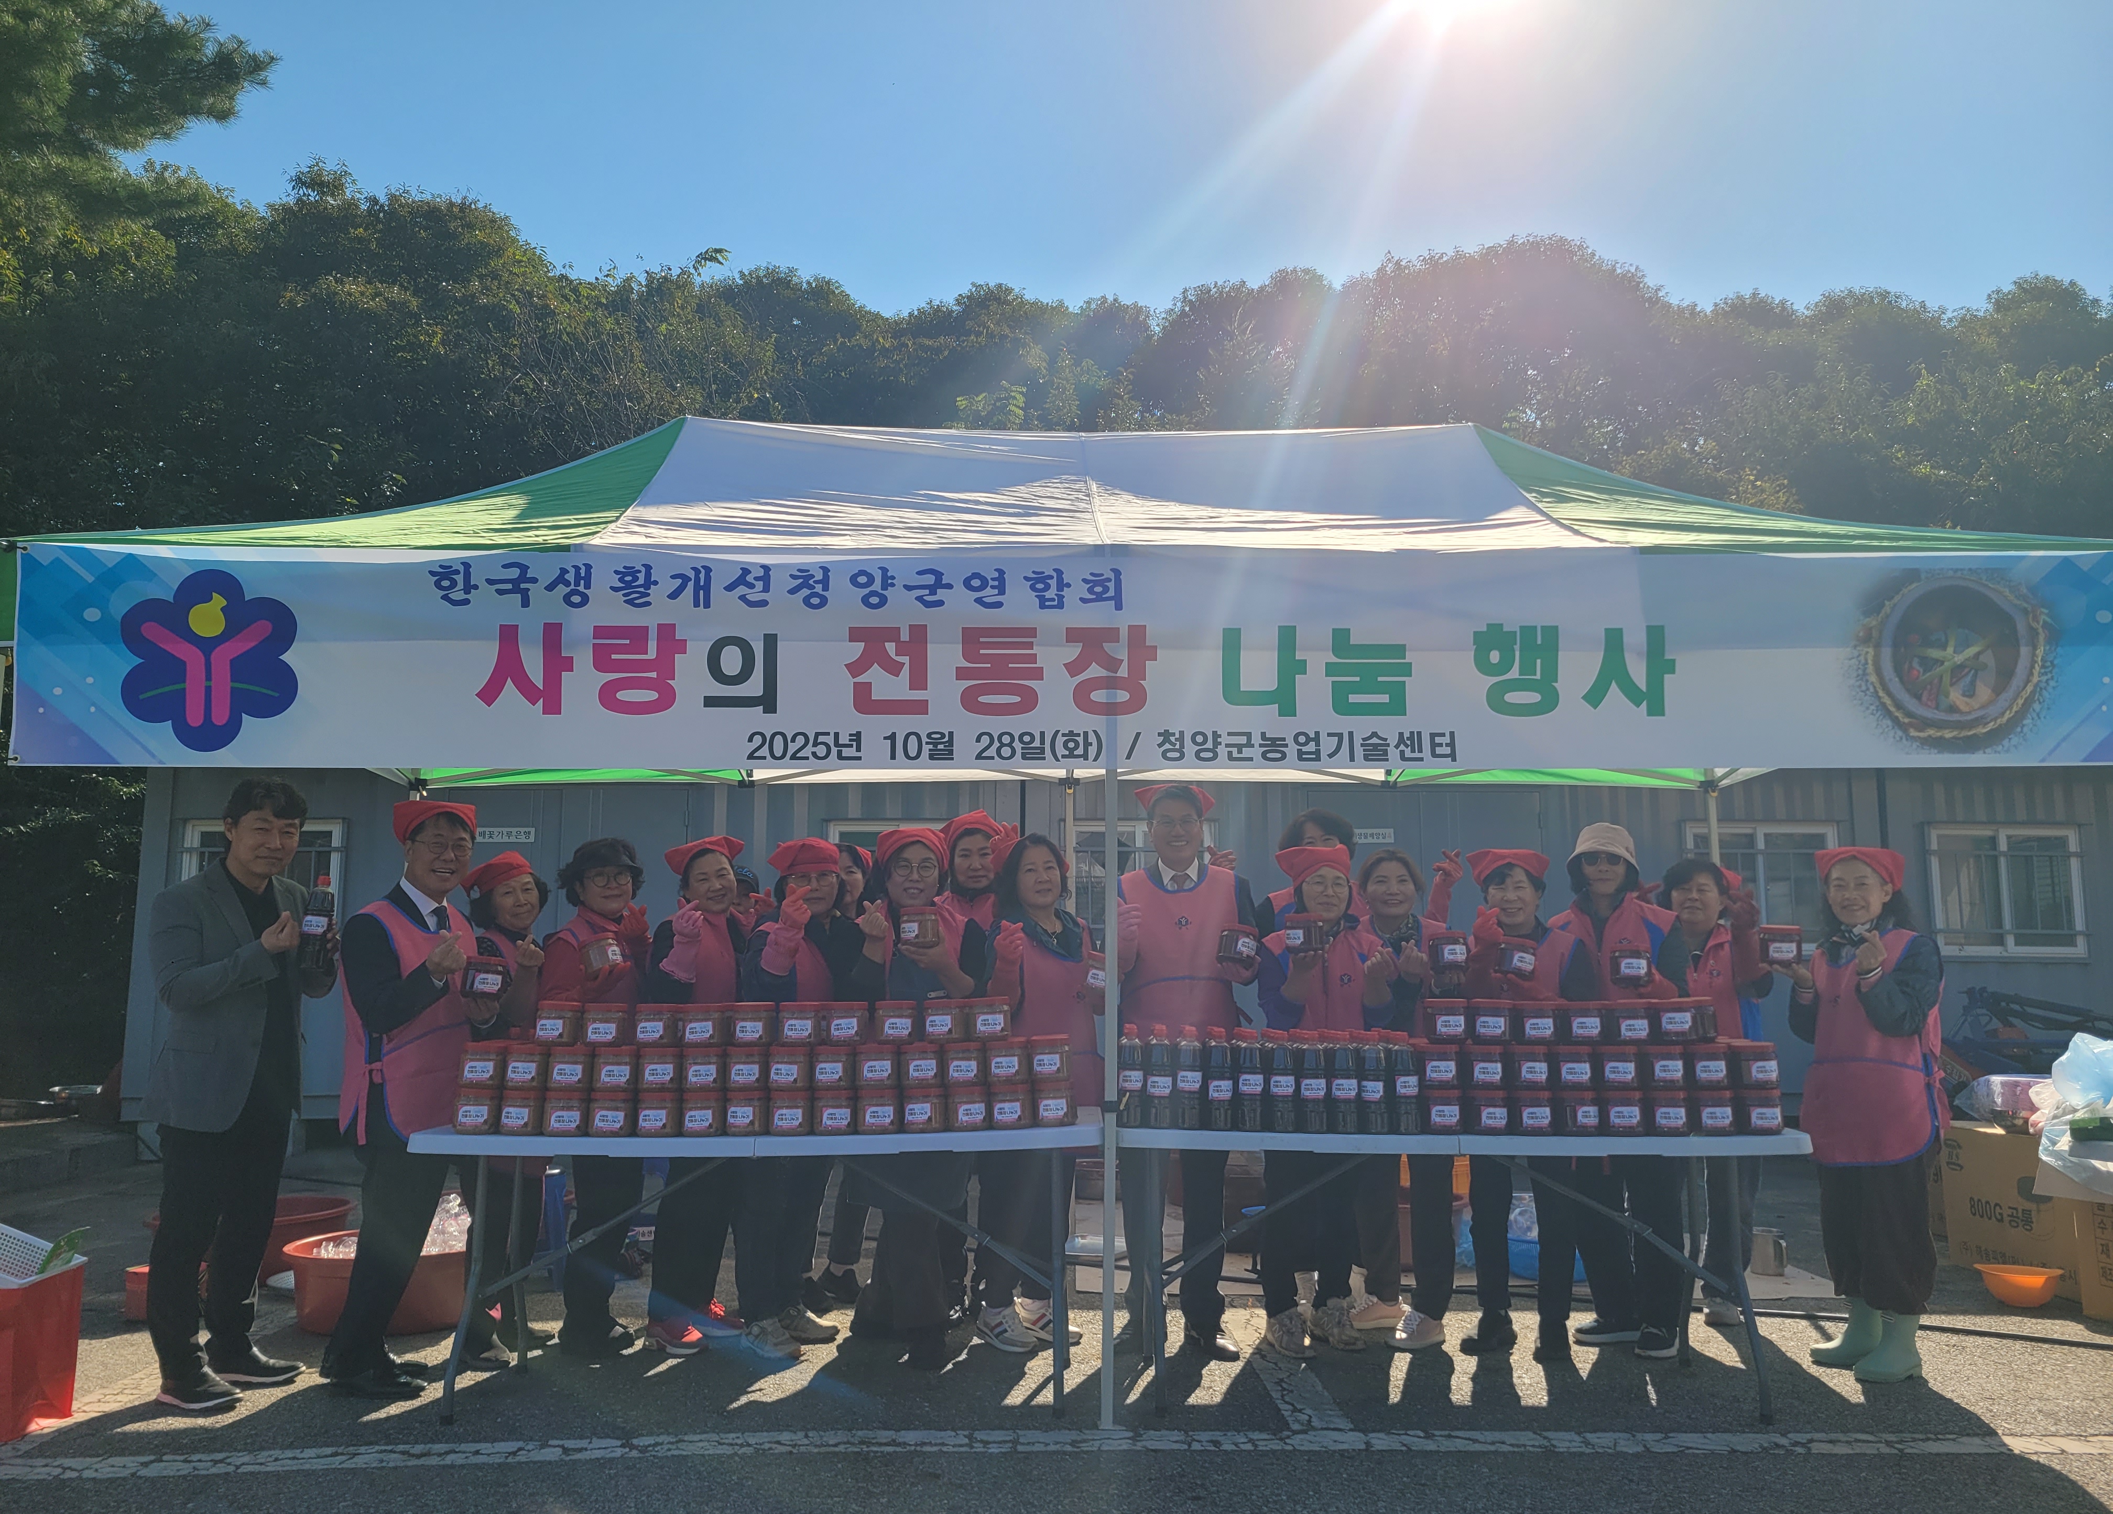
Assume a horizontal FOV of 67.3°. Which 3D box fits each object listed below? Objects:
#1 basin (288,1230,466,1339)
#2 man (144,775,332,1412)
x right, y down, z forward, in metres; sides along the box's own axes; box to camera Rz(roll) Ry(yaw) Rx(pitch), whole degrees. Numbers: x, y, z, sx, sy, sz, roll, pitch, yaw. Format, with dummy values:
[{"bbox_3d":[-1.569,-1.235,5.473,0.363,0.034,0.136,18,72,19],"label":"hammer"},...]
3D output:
[{"bbox_3d":[-2.240,1.768,5.363,0.680,0.252,0.680,3,-8,-20],"label":"basin"},{"bbox_3d":[-2.369,0.924,4.605,0.440,1.735,0.480,-5,-10,32],"label":"man"}]

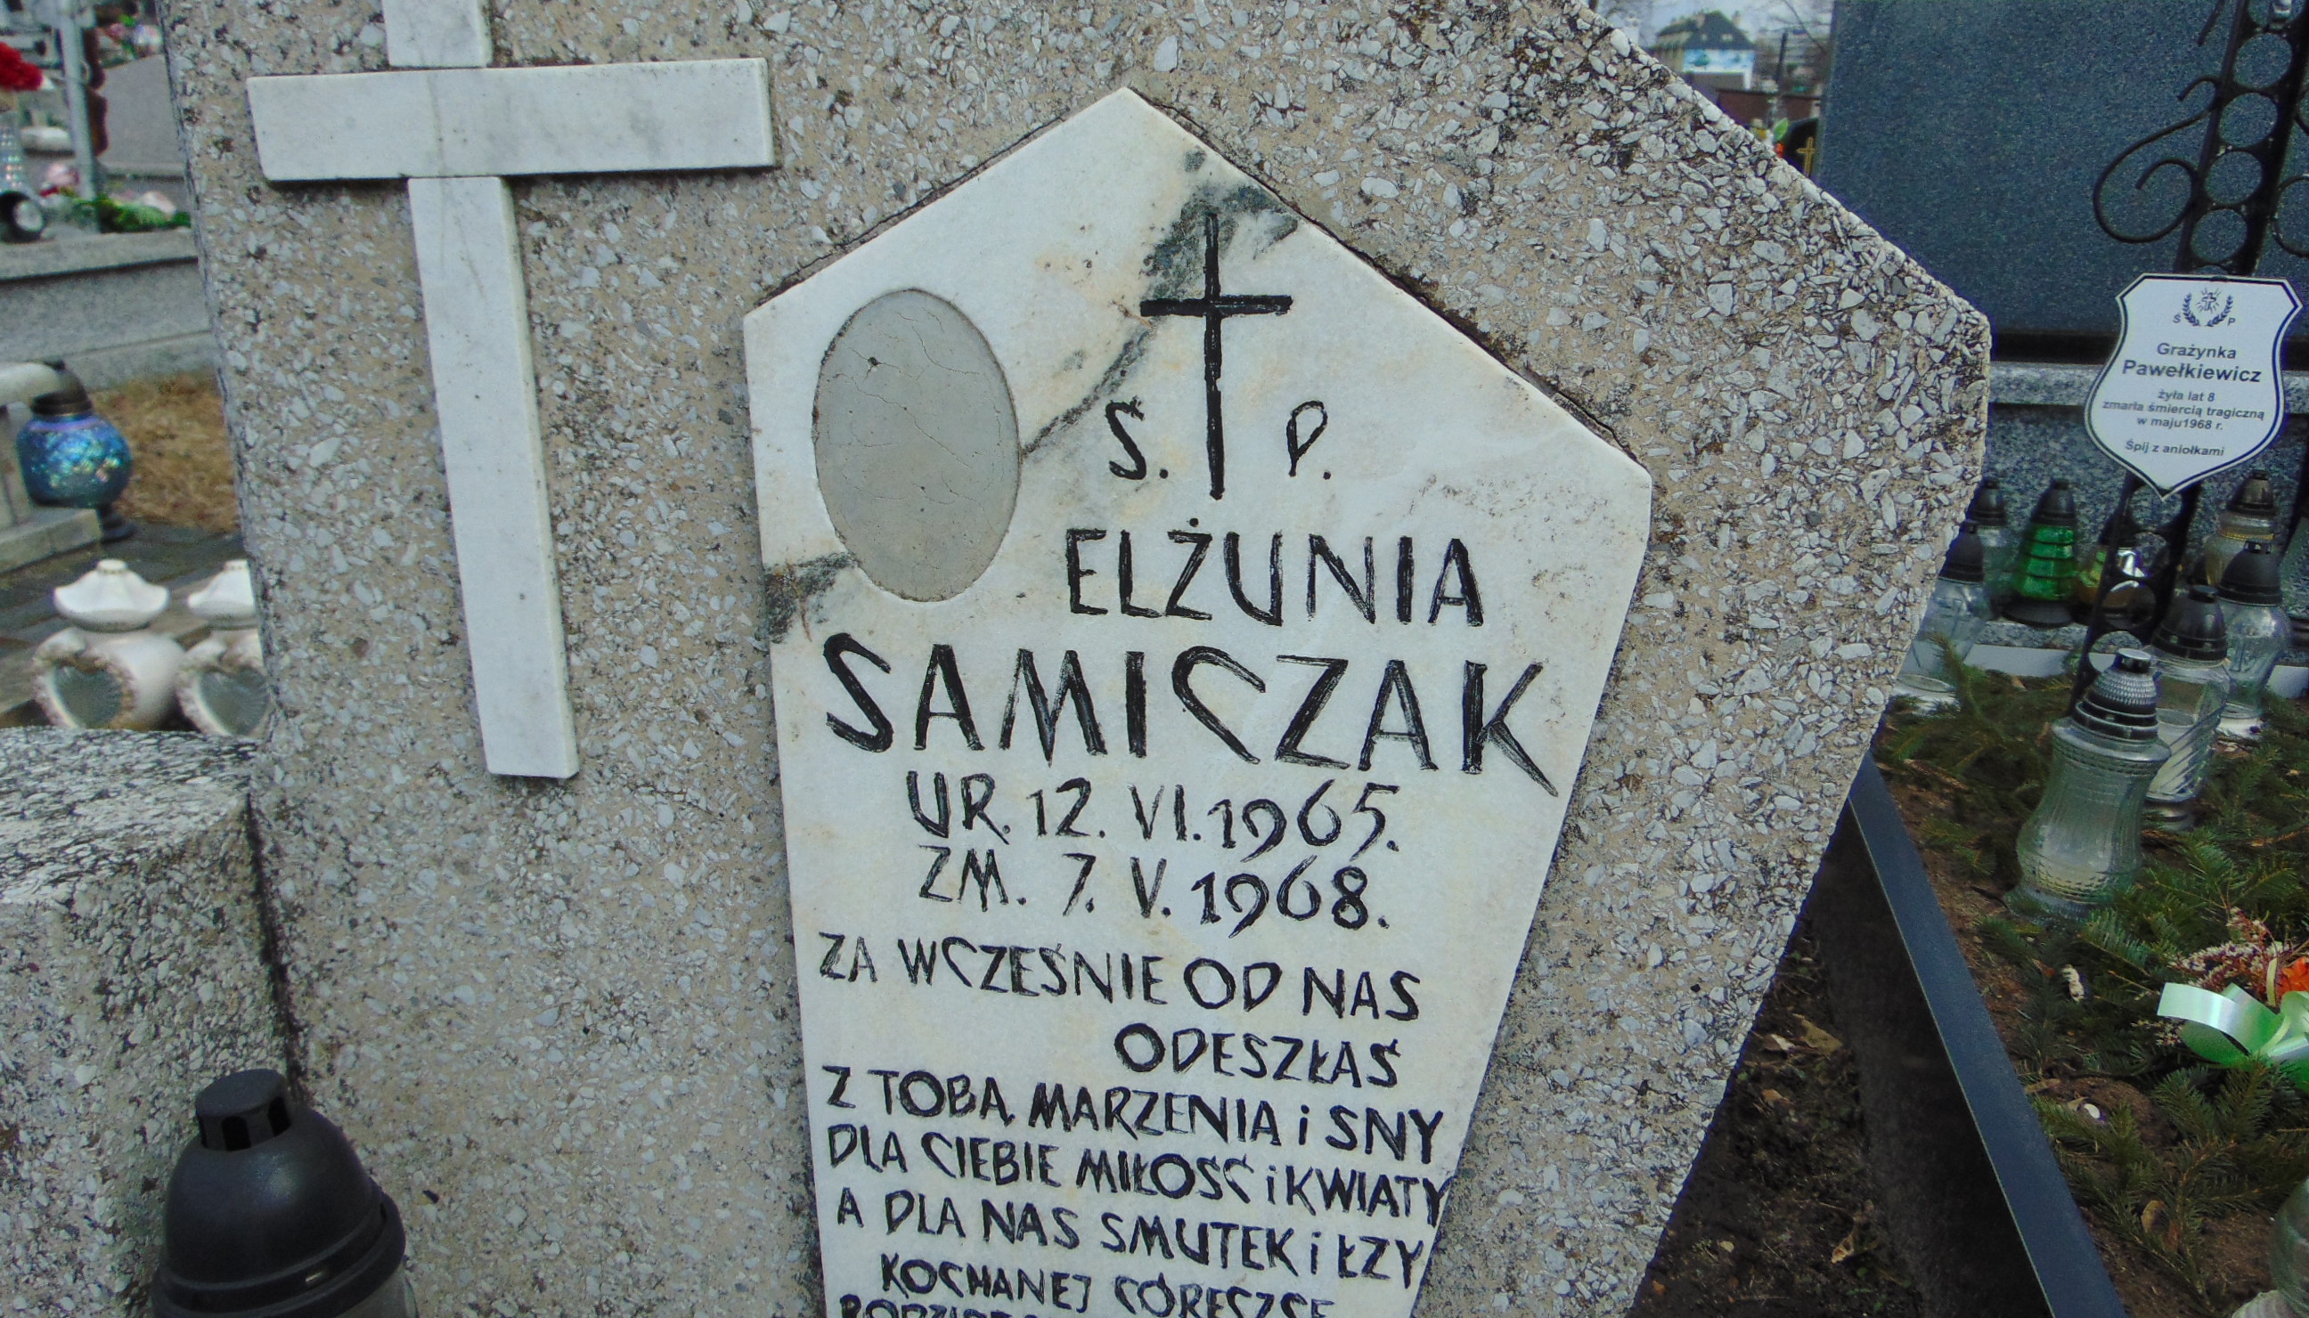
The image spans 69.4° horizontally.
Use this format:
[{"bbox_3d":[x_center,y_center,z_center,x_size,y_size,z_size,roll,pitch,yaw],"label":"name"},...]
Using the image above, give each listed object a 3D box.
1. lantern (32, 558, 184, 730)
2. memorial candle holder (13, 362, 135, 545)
[{"bbox_3d":[-1.359,-0.003,2.171,0.145,0.258,0.135,3,17,9],"label":"lantern"},{"bbox_3d":[-1.910,-0.374,2.981,0.172,0.298,0.172,3,17,9],"label":"memorial candle holder"}]

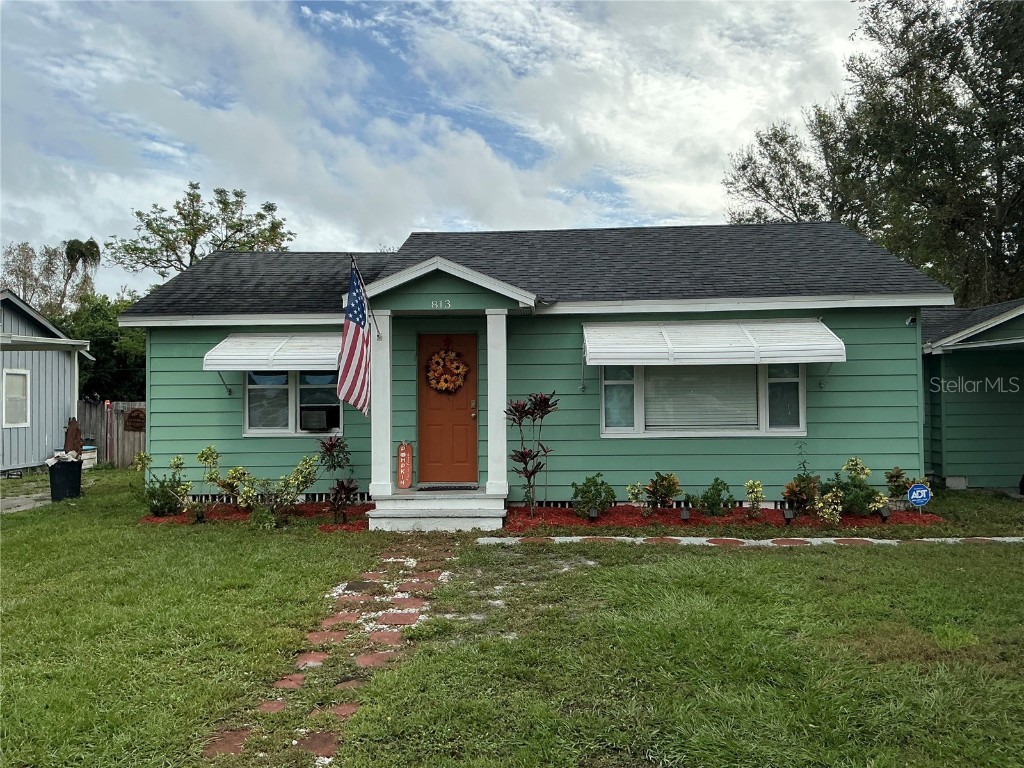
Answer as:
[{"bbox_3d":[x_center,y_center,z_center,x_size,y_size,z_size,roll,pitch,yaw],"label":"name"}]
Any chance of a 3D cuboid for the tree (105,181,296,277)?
[{"bbox_3d":[-9.800,-2.100,26.200,6.200,8.500,6.000,-1,-1,3],"label":"tree"}]

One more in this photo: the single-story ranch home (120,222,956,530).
[{"bbox_3d":[0.080,-0.500,14.400,11.500,4.650,9.700,-1,-1,3],"label":"single-story ranch home"}]

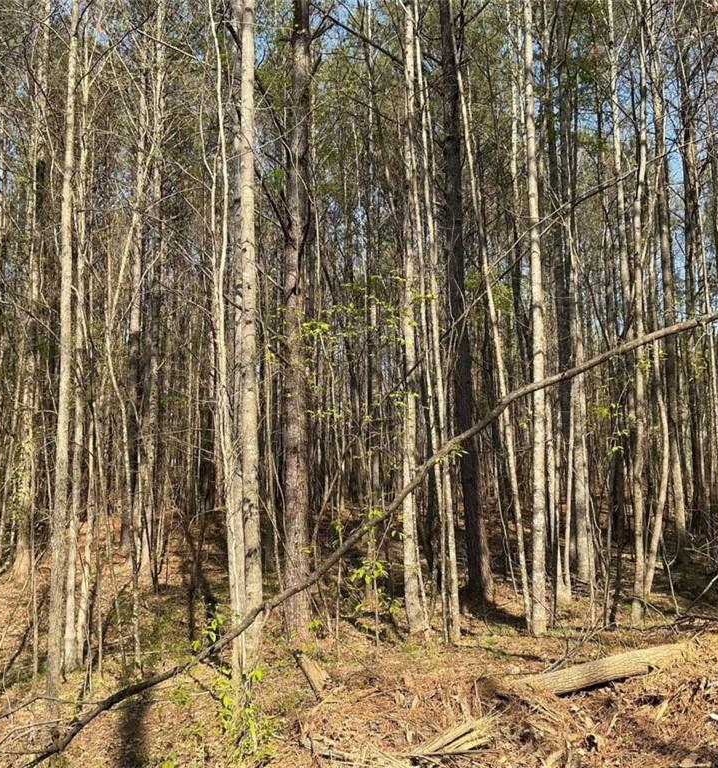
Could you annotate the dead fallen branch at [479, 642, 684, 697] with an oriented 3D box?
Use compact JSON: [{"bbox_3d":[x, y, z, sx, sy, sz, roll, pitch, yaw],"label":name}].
[{"bbox_3d":[1.860,2.297,6.675,1.764,0.180,0.180,-3,-5,-15],"label":"dead fallen branch"}]

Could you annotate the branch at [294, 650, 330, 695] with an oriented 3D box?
[{"bbox_3d":[-0.389,2.325,6.725,0.150,0.140,0.580,1,4,-18],"label":"branch"}]

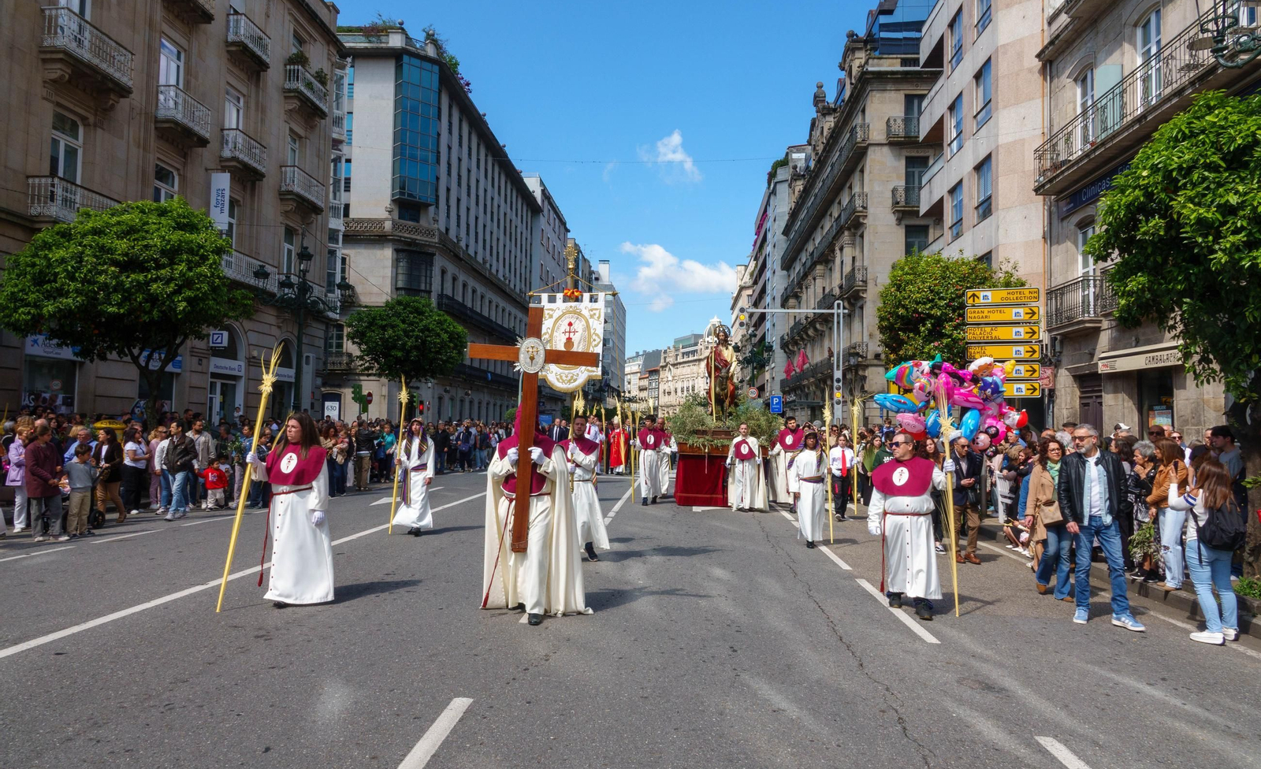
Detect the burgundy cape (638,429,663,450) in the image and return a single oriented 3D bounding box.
[{"bbox_3d":[0.392,1.077,16.600,0.510,0.420,0.360,1,-3,5],"label":"burgundy cape"}]

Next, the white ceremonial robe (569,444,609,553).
[{"bbox_3d":[-0.567,1.377,10.400,0.620,1.360,0.580,1,-3,-3],"label":"white ceremonial robe"}]

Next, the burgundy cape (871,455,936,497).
[{"bbox_3d":[2.598,0.872,8.000,0.590,0.400,0.380,0,-3,19],"label":"burgundy cape"}]

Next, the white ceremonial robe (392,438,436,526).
[{"bbox_3d":[-3.088,1.385,12.000,0.620,1.360,0.500,1,-3,-2],"label":"white ceremonial robe"}]

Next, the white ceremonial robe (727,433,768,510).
[{"bbox_3d":[2.271,1.723,16.400,0.800,1.450,0.600,1,-3,3],"label":"white ceremonial robe"}]

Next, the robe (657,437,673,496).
[{"bbox_3d":[0.748,1.756,18.500,0.600,1.380,0.500,1,-3,0],"label":"robe"}]

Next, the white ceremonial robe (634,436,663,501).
[{"bbox_3d":[0.356,1.585,16.400,0.580,1.287,0.420,1,-3,6],"label":"white ceremonial robe"}]

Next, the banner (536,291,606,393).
[{"bbox_3d":[-0.702,-0.505,10.100,0.773,1.193,0.050,0,-3,10],"label":"banner"}]

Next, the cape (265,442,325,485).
[{"bbox_3d":[-2.945,0.694,7.400,0.570,0.399,0.380,0,-3,13],"label":"cape"}]

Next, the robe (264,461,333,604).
[{"bbox_3d":[-2.937,1.270,7.400,0.640,1.327,0.520,0,-3,13],"label":"robe"}]

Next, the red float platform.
[{"bbox_3d":[1.952,1.781,18.200,1.920,1.500,2.400,1,-3,2],"label":"red float platform"}]

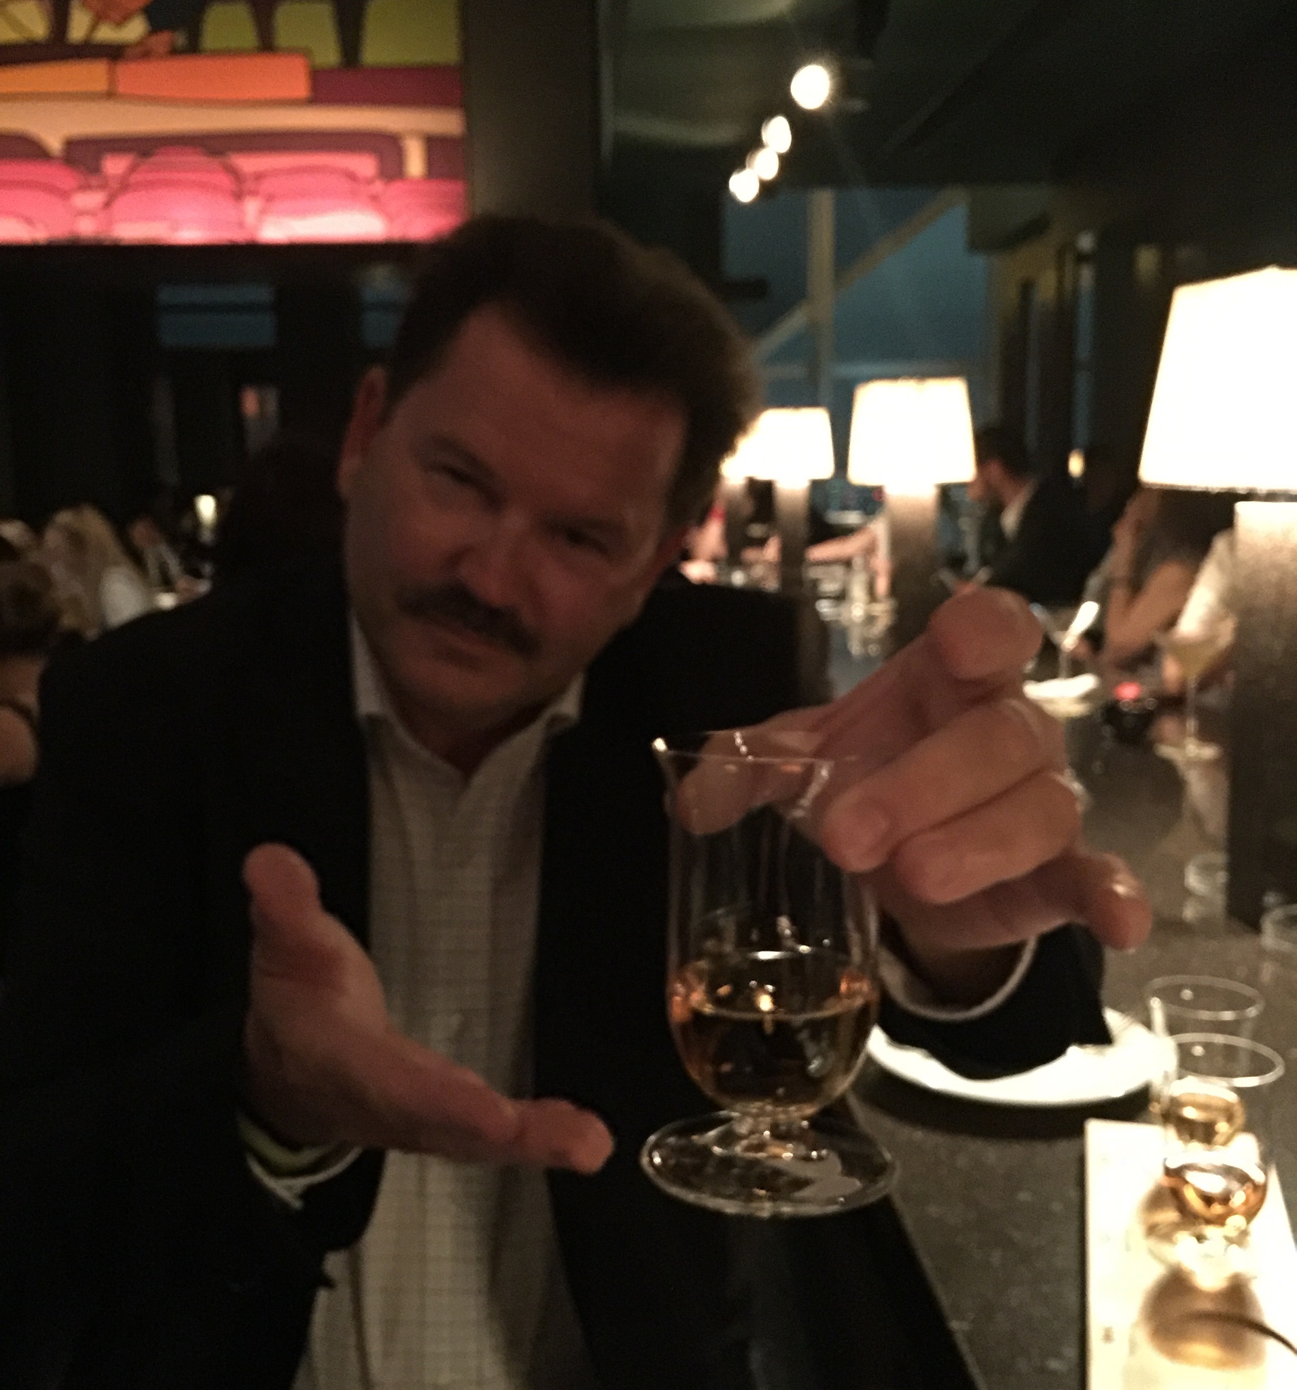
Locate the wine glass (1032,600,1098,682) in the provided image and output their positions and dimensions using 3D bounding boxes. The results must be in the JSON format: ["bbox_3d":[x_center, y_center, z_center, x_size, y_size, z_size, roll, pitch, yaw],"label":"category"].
[{"bbox_3d":[0.736,-0.066,2.555,0.116,0.175,0.116,-1,9,0],"label":"wine glass"}]

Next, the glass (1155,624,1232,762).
[{"bbox_3d":[0.797,-0.002,2.127,0.113,0.180,0.113,-1,9,0],"label":"glass"}]

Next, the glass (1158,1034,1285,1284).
[{"bbox_3d":[0.311,0.251,0.790,0.067,0.113,0.067,-1,9,0],"label":"glass"}]

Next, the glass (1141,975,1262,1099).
[{"bbox_3d":[0.323,0.231,0.845,0.067,0.113,0.067,-1,9,0],"label":"glass"}]

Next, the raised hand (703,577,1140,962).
[{"bbox_3d":[0.075,0.022,0.390,0.115,0.108,0.130,2,10,19],"label":"raised hand"}]

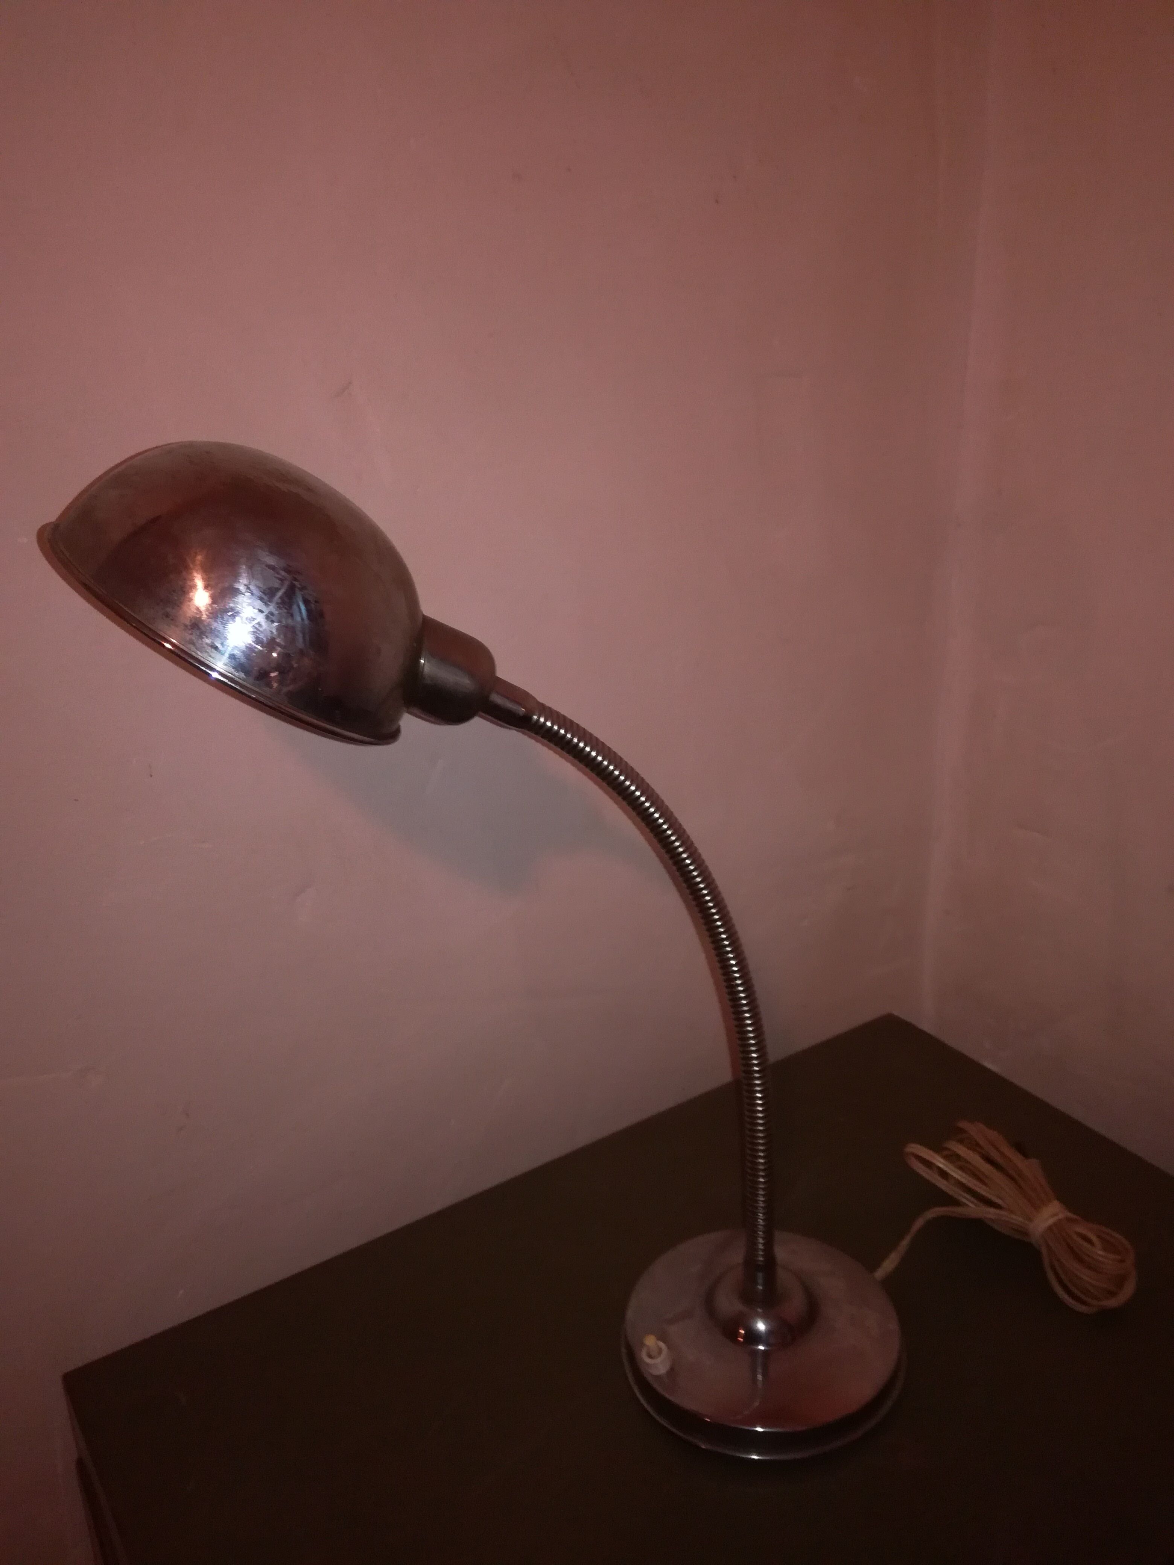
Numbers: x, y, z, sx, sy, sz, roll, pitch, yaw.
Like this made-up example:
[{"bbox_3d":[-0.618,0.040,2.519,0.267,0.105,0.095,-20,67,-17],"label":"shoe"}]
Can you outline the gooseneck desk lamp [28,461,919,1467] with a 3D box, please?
[{"bbox_3d":[-0.019,0.089,0.571,0.364,0.481,0.158,-5,20,-8],"label":"gooseneck desk lamp"}]

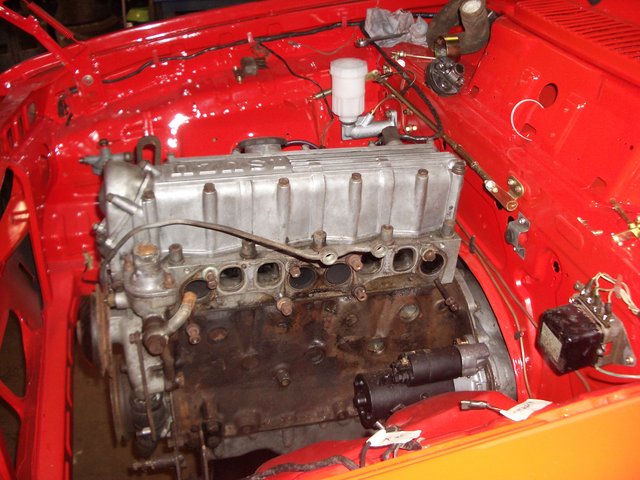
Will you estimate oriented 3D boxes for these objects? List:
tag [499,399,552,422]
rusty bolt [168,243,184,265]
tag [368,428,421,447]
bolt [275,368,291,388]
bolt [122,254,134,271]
[{"bbox_3d":[0.164,0.132,0.511,0.042,0.006,0.017,-20,69,-18],"label":"tag"},{"bbox_3d":[-0.187,0.018,0.842,0.018,0.024,0.018,-5,28,-14],"label":"rusty bolt"},{"bbox_3d":[0.059,0.156,0.510,0.042,0.005,0.012,-9,53,-11],"label":"tag"},{"bbox_3d":[-0.055,0.203,0.948,0.017,0.017,0.022,-5,28,-14],"label":"bolt"},{"bbox_3d":[-0.247,0.029,0.835,0.012,0.020,0.012,-5,28,-14],"label":"bolt"}]

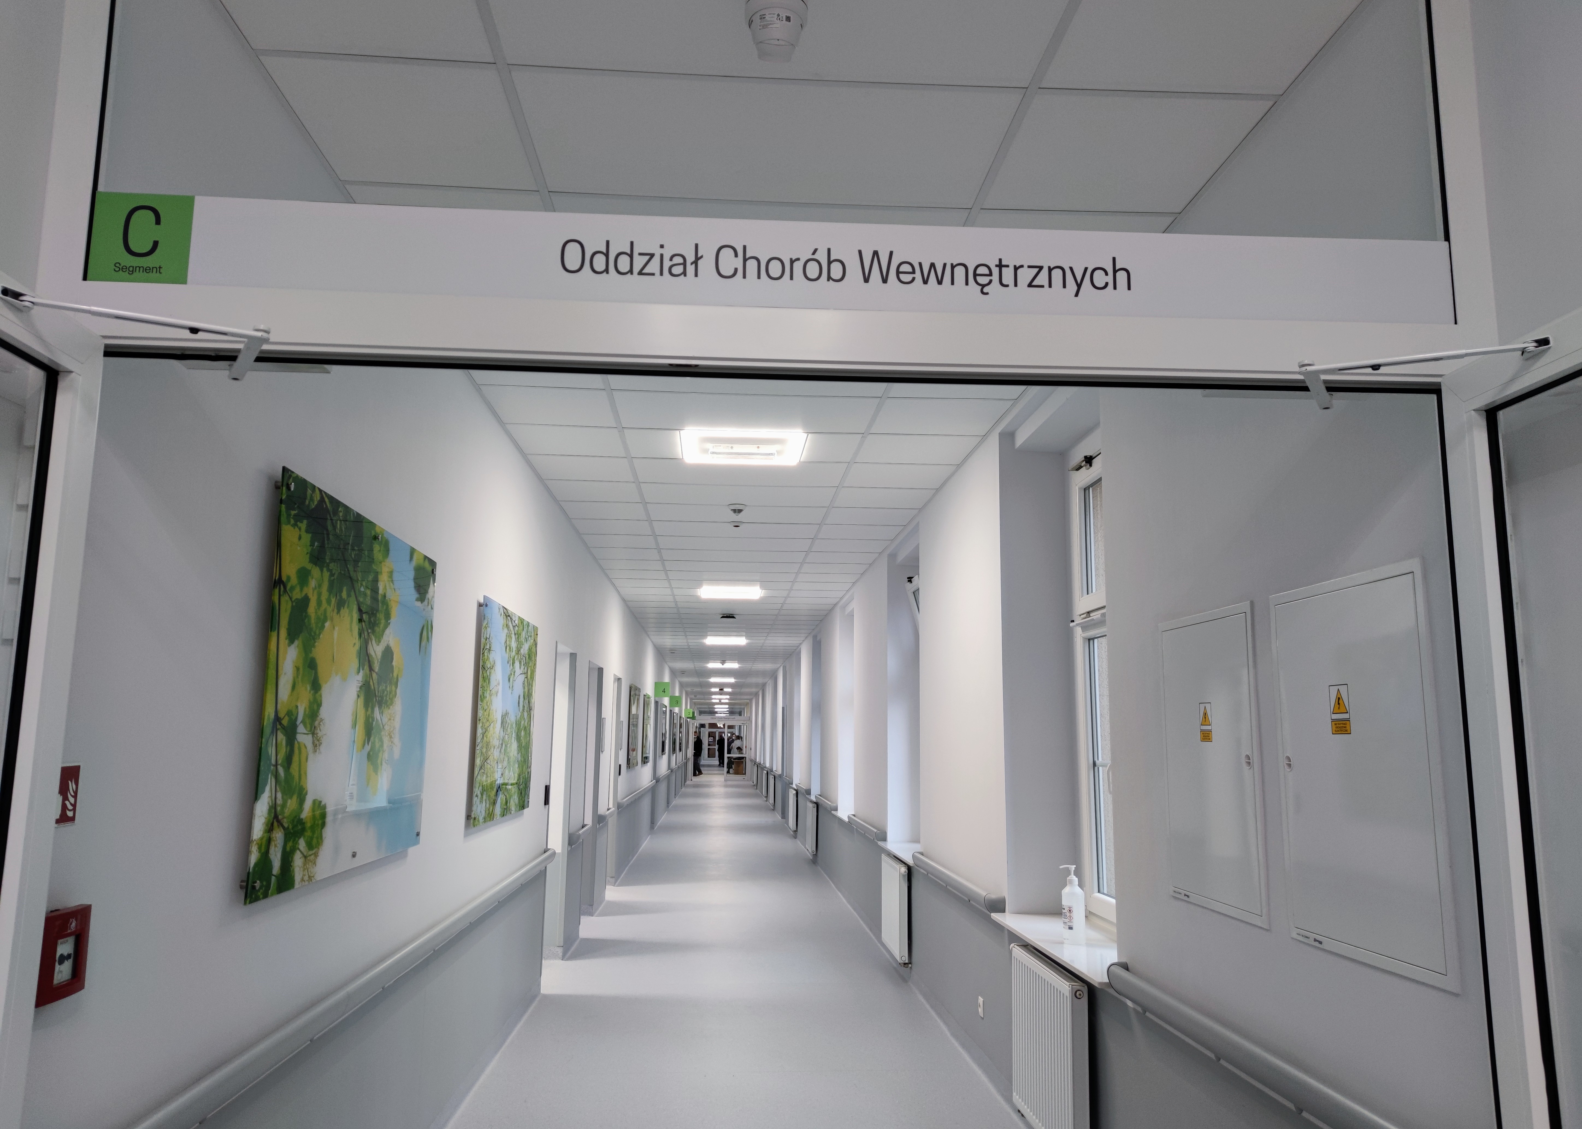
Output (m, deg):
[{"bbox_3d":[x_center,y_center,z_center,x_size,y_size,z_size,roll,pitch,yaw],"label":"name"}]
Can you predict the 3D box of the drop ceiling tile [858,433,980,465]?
[{"bbox_3d":[0.656,-0.605,5.720,0.579,0.025,0.579,1,-9,-4],"label":"drop ceiling tile"}]

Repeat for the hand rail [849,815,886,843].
[{"bbox_3d":[0.643,2.233,9.282,0.084,0.082,1.812,1,-9,-4],"label":"hand rail"}]

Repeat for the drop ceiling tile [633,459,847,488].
[{"bbox_3d":[-0.283,-0.531,6.241,1.177,0.025,0.579,1,-9,-4],"label":"drop ceiling tile"}]

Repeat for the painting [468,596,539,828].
[{"bbox_3d":[-1.412,0.739,5.444,0.031,0.996,1.459,1,-9,-4],"label":"painting"}]

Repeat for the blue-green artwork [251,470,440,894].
[{"bbox_3d":[-1.241,0.371,3.181,0.025,0.992,1.404,1,-9,-4],"label":"blue-green artwork"}]

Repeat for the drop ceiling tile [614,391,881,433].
[{"bbox_3d":[-0.208,-0.713,5.088,1.177,0.025,0.579,1,-9,-4],"label":"drop ceiling tile"}]

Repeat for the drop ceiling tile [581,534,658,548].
[{"bbox_3d":[-1.324,-0.182,8.574,0.534,0.020,0.583,1,-9,-4],"label":"drop ceiling tile"}]

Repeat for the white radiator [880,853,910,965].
[{"bbox_3d":[0.720,2.352,7.578,0.068,0.615,0.776,1,-9,-4],"label":"white radiator"}]

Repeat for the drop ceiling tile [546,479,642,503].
[{"bbox_3d":[-1.202,-0.456,6.763,0.529,0.025,0.579,1,-9,-4],"label":"drop ceiling tile"}]

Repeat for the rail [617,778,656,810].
[{"bbox_3d":[-1.994,3.010,14.498,0.078,0.112,5.791,1,-9,-4],"label":"rail"}]

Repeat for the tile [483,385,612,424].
[{"bbox_3d":[-1.089,-0.729,5.033,0.529,0.025,0.579,1,-9,-4],"label":"tile"}]

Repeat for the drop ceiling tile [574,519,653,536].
[{"bbox_3d":[-1.286,-0.274,7.991,0.534,0.020,0.583,1,-9,-4],"label":"drop ceiling tile"}]

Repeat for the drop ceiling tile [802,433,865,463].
[{"bbox_3d":[0.213,-0.615,5.744,0.265,0.020,0.583,1,-9,-4],"label":"drop ceiling tile"}]

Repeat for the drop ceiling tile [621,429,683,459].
[{"bbox_3d":[-0.709,-0.633,5.687,0.274,0.020,0.583,1,-9,-4],"label":"drop ceiling tile"}]

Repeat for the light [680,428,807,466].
[{"bbox_3d":[-0.246,-0.628,5.665,0.601,0.049,0.585,1,-9,-4],"label":"light"}]

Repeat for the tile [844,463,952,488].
[{"bbox_3d":[0.620,-0.515,6.354,0.584,0.020,0.583,1,-9,-4],"label":"tile"}]

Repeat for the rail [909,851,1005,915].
[{"bbox_3d":[0.860,1.675,5.877,0.092,0.086,1.950,1,-9,-4],"label":"rail"}]

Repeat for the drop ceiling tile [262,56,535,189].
[{"bbox_3d":[-0.946,-1.099,2.748,0.534,0.020,0.583,1,-9,-4],"label":"drop ceiling tile"}]

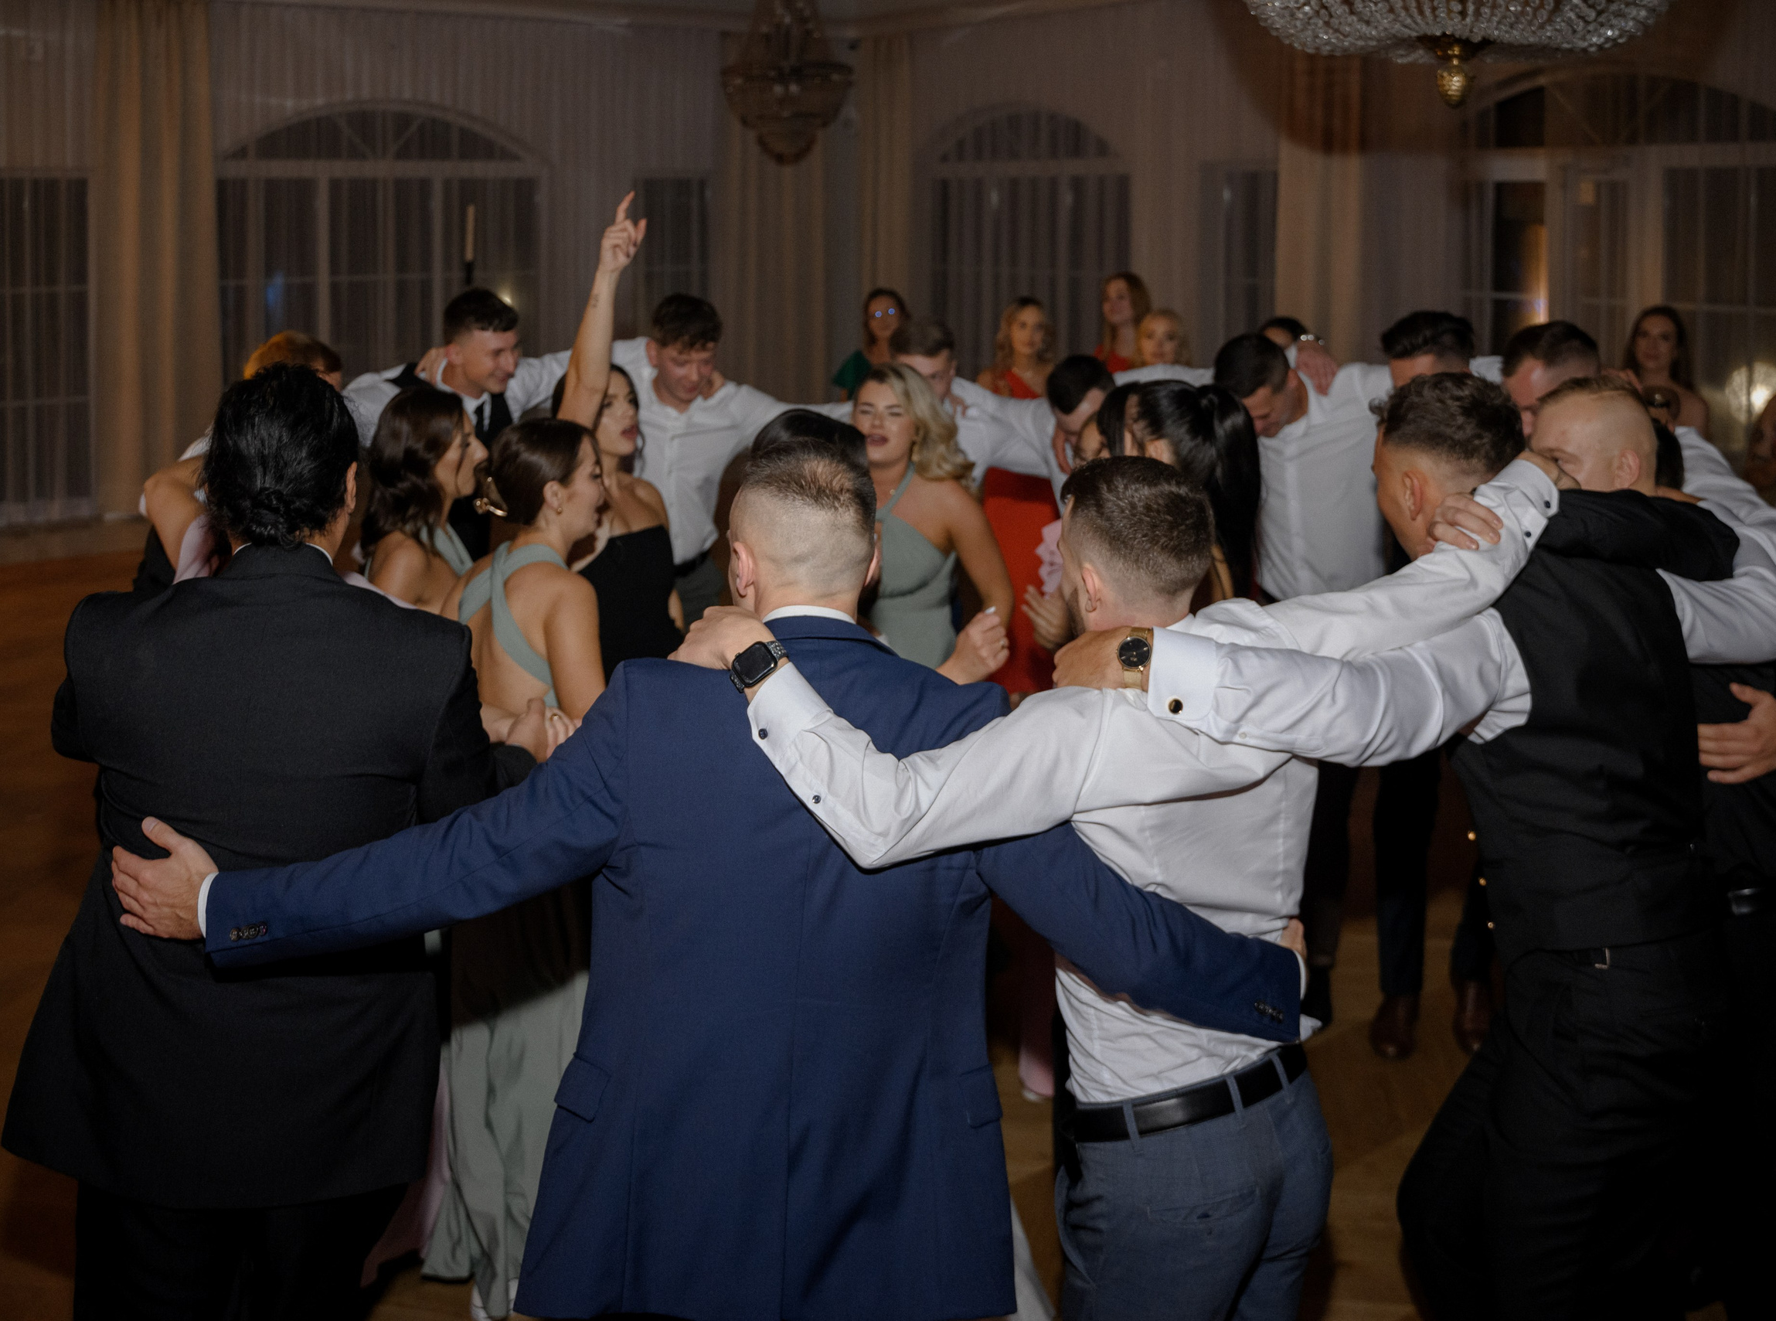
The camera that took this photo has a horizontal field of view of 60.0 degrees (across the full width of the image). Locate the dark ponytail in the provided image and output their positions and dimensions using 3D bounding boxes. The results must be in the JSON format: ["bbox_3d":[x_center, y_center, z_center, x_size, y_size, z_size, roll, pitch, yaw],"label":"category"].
[{"bbox_3d":[0.618,-0.332,3.100,0.260,0.440,0.190,3,14,12],"label":"dark ponytail"}]

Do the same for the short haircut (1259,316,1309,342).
[{"bbox_3d":[1.350,-1.094,5.200,0.170,0.170,0.190,7,15,26],"label":"short haircut"}]

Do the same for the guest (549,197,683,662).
[{"bbox_3d":[-0.594,0.040,3.450,0.500,2.050,0.420,-10,17,-36],"label":"guest"}]

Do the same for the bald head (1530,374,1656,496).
[{"bbox_3d":[1.057,-0.327,2.300,0.200,0.215,0.165,-22,20,-25],"label":"bald head"}]

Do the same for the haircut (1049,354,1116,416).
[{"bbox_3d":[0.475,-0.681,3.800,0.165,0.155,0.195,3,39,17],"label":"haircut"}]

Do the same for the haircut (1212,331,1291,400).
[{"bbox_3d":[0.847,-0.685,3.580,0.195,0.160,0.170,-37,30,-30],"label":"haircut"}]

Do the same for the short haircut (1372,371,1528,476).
[{"bbox_3d":[0.730,-0.308,2.000,0.210,0.150,0.180,-1,7,44],"label":"short haircut"}]

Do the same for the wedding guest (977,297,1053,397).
[{"bbox_3d":[0.501,-0.524,5.900,0.480,1.690,0.320,2,14,7],"label":"wedding guest"}]

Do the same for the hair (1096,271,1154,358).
[{"bbox_3d":[0.934,-1.363,6.100,0.210,0.350,0.200,5,11,23],"label":"hair"}]

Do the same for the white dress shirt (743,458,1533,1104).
[{"bbox_3d":[0.390,0.140,1.960,1.280,0.800,0.400,-7,15,-25],"label":"white dress shirt"}]

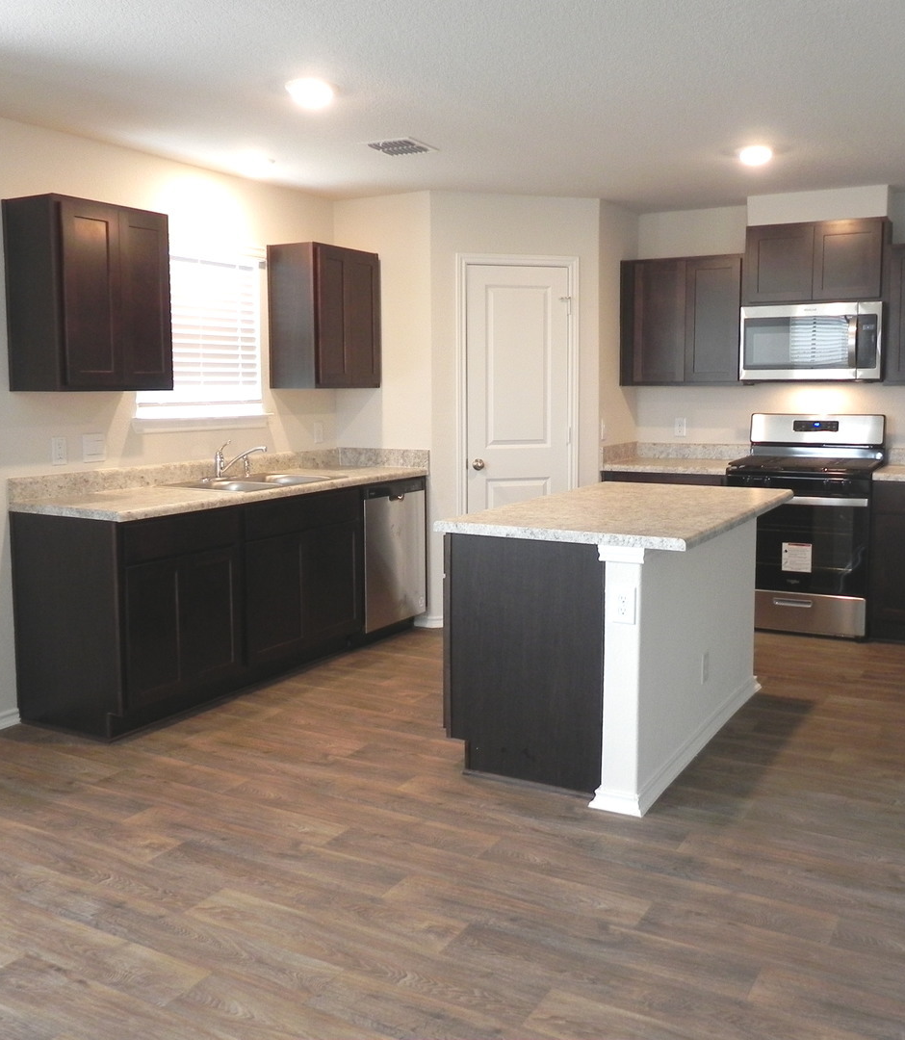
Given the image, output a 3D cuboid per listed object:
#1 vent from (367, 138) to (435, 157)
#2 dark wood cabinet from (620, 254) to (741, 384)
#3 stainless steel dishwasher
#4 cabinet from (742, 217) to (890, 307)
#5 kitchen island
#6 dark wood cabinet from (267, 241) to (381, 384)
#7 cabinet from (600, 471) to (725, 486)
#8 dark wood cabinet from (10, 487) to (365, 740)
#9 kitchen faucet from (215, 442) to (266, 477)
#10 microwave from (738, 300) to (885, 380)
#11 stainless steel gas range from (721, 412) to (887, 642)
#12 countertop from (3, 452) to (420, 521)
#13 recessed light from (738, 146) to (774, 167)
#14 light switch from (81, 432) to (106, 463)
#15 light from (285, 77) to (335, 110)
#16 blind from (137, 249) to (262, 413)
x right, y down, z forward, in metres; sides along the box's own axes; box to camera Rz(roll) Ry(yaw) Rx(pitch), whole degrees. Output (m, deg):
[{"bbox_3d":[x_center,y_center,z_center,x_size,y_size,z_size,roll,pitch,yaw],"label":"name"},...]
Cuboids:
[{"bbox_3d":[-0.235,-1.662,4.678,0.258,0.018,0.288,4,8,29],"label":"vent"},{"bbox_3d":[1.409,-1.176,6.264,0.723,0.746,0.339,4,8,29],"label":"dark wood cabinet"},{"bbox_3d":[-0.548,0.187,5.768,0.605,0.820,0.615,4,8,29],"label":"stainless steel dishwasher"},{"bbox_3d":[2.053,-1.433,5.870,0.754,0.444,0.324,4,8,29],"label":"cabinet"},{"bbox_3d":[0.726,0.392,4.144,0.886,0.914,1.645,4,8,29],"label":"kitchen island"},{"bbox_3d":[-0.686,-1.097,5.722,0.320,0.746,0.610,4,8,29],"label":"dark wood cabinet"},{"bbox_3d":[1.343,0.131,6.307,0.730,0.876,0.624,4,8,29],"label":"cabinet"},{"bbox_3d":[-1.125,0.328,4.901,0.610,0.874,1.679,4,8,29],"label":"dark wood cabinet"},{"bbox_3d":[-1.061,-0.299,5.183,0.270,0.190,0.075,1,7,11],"label":"kitchen faucet"},{"bbox_3d":[2.047,-0.997,5.887,0.755,0.423,0.399,4,8,29],"label":"microwave"},{"bbox_3d":[2.015,0.010,5.953,0.765,1.203,0.700,4,8,29],"label":"stainless steel gas range"},{"bbox_3d":[-0.958,-0.204,5.021,0.638,0.138,2.270,4,8,29],"label":"countertop"},{"bbox_3d":[1.402,-1.683,4.817,0.175,0.040,0.175,4,8,29],"label":"recessed light"},{"bbox_3d":[-1.585,-0.317,4.610,0.016,0.118,0.117,4,8,29],"label":"light switch"},{"bbox_3d":[-0.512,-1.537,3.761,0.175,0.040,0.175,4,8,29],"label":"light"},{"bbox_3d":[-1.260,-0.949,5.199,0.050,0.820,0.925,4,8,29],"label":"blind"}]

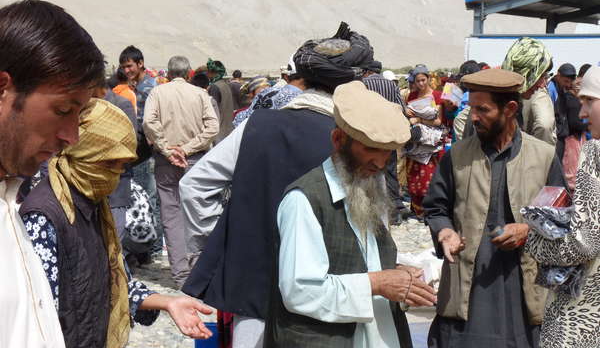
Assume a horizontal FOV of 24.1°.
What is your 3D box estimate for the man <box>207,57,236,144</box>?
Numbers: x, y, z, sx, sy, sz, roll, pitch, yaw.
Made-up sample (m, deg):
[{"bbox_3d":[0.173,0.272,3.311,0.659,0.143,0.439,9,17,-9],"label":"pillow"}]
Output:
[{"bbox_3d":[-0.849,-0.355,14.866,0.360,1.740,0.500,2,5,27],"label":"man"}]

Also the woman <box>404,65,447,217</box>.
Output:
[{"bbox_3d":[1.333,-0.336,14.862,0.470,1.620,0.380,0,4,6],"label":"woman"}]

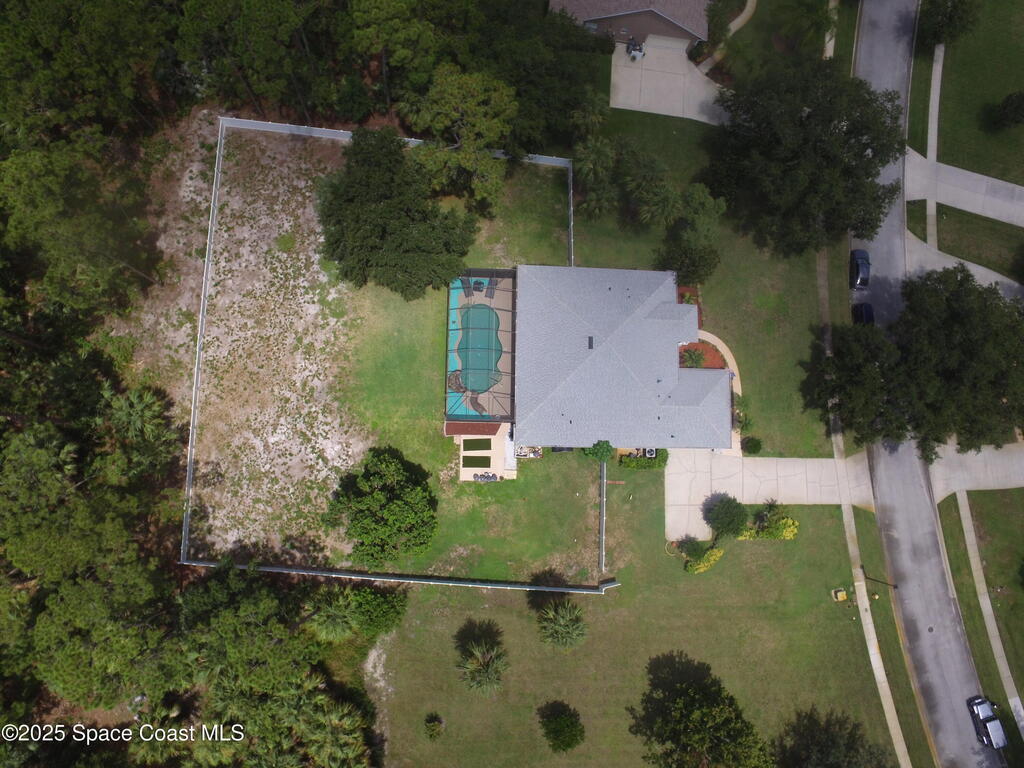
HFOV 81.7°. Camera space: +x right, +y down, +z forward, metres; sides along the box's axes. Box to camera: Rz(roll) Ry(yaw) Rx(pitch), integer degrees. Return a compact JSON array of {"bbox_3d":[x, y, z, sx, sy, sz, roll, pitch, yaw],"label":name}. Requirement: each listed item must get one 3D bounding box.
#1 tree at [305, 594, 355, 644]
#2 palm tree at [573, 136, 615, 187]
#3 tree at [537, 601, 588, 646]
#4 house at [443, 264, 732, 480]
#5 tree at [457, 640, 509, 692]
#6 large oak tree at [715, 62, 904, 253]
[{"bbox_3d":[-16.259,20.881,54.030,4.300,6.500,4.300,1,84,-6],"label":"tree"},{"bbox_3d":[8.036,-22.198,60.983,4.000,6.500,4.000,1,84,-6],"label":"palm tree"},{"bbox_3d":[4.604,22.467,56.304,4.400,5.800,4.400,1,84,-6],"label":"tree"},{"bbox_3d":[7.908,-1.207,58.918,29.340,6.200,21.750,1,84,-6],"label":"house"},{"bbox_3d":[-2.806,26.276,55.567,4.500,5.000,4.500,1,84,-6],"label":"tree"},{"bbox_3d":[30.170,-23.309,61.292,18.500,10.500,18.500,1,84,-6],"label":"large oak tree"}]

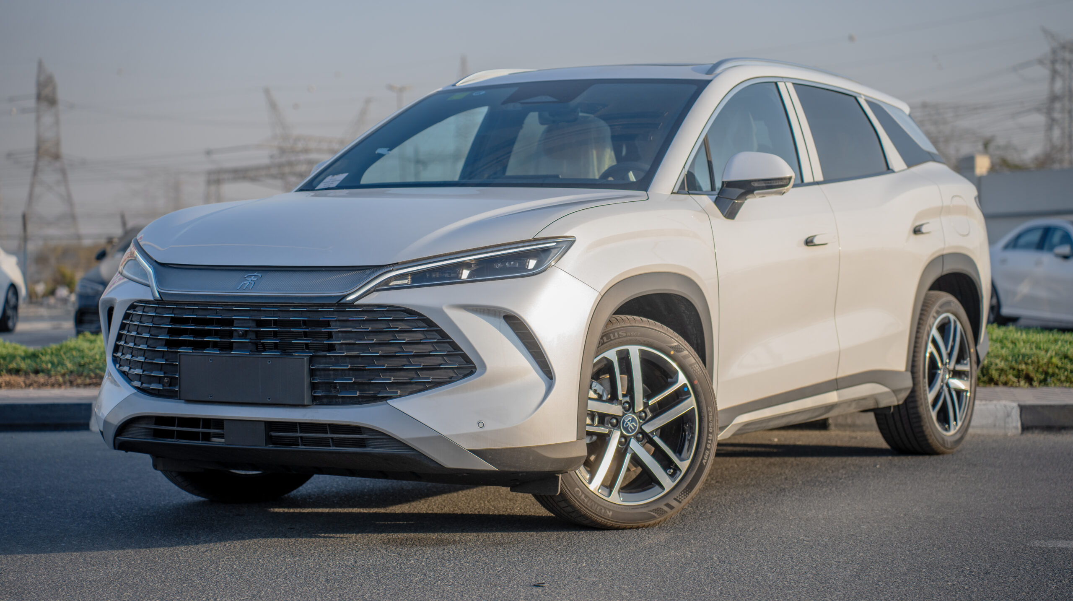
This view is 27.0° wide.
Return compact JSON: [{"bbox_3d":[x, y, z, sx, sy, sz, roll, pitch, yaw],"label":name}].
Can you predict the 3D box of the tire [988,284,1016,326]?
[{"bbox_3d":[5.974,0.049,29.200,0.220,0.660,0.660,-2,2,-21],"label":"tire"}]

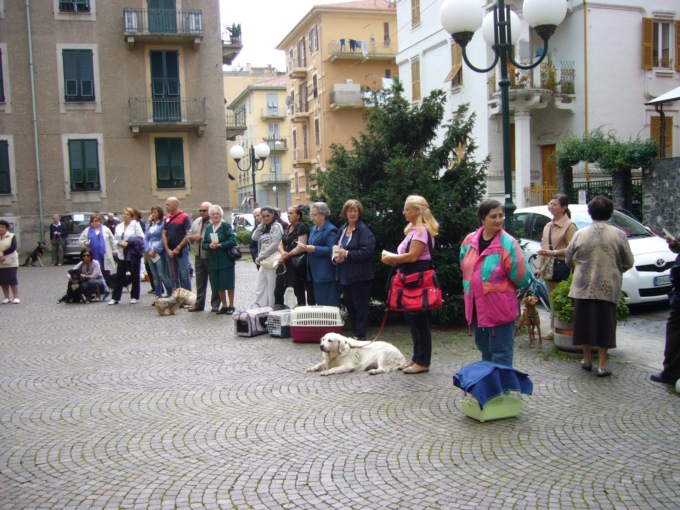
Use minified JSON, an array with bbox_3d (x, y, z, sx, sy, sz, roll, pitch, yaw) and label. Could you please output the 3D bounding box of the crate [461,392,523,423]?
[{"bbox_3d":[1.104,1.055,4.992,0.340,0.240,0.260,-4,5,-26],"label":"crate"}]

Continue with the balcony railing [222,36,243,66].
[{"bbox_3d":[-4.146,-7.962,26.767,0.900,1.100,1.500,-1,4,12],"label":"balcony railing"}]

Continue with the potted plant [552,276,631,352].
[{"bbox_3d":[2.615,0.557,7.184,0.800,0.830,0.800,-2,4,0],"label":"potted plant"}]

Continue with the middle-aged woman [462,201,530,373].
[{"bbox_3d":[1.215,0.351,5.442,0.540,1.570,0.370,1,5,38],"label":"middle-aged woman"}]

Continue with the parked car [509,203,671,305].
[{"bbox_3d":[3.504,-0.051,10.724,1.700,1.530,3.750,-4,5,-22],"label":"parked car"}]

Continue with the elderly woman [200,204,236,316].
[{"bbox_3d":[-1.869,0.074,10.536,0.540,1.600,0.380,-2,4,1],"label":"elderly woman"}]

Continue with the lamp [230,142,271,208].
[{"bbox_3d":[-3.341,-2.247,26.398,1.500,4.050,1.500,-2,4,0],"label":"lamp"}]

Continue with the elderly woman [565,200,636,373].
[{"bbox_3d":[2.347,0.257,6.230,0.580,1.590,0.420,-1,4,14],"label":"elderly woman"}]

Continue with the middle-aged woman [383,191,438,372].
[{"bbox_3d":[0.666,0.277,6.476,0.500,1.630,0.460,-3,4,-10],"label":"middle-aged woman"}]

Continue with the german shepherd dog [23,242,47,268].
[{"bbox_3d":[-9.439,-0.035,21.186,0.720,0.740,0.300,-1,5,17],"label":"german shepherd dog"}]

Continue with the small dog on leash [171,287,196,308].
[{"bbox_3d":[-2.527,0.676,11.171,0.440,0.360,0.220,-4,4,-21],"label":"small dog on leash"}]

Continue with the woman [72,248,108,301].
[{"bbox_3d":[-4.445,0.377,12.298,0.600,0.930,0.680,-2,4,3],"label":"woman"}]

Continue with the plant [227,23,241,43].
[{"bbox_3d":[-4.040,-8.501,26.326,0.550,0.850,0.550,-2,4,0],"label":"plant"}]

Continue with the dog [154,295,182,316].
[{"bbox_3d":[-2.598,0.759,10.475,0.460,0.300,0.180,-4,4,-21],"label":"dog"}]

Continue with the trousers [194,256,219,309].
[{"bbox_3d":[-2.070,0.373,10.699,0.390,0.920,0.300,0,5,23],"label":"trousers"}]

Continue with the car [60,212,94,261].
[{"bbox_3d":[-8.883,-0.681,24.254,1.760,1.630,4.270,-3,4,-14],"label":"car"}]

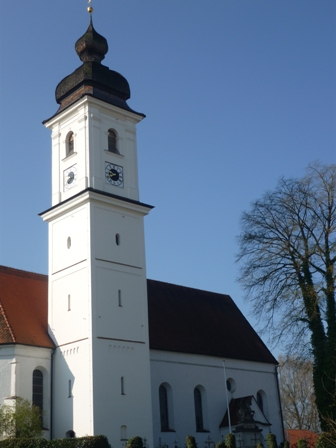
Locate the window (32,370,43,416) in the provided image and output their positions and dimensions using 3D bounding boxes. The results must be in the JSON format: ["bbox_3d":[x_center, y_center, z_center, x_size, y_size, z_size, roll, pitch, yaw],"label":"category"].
[{"bbox_3d":[-10.254,13.810,53.301,0.943,4.493,0.300,16,-28,-42],"label":"window"}]

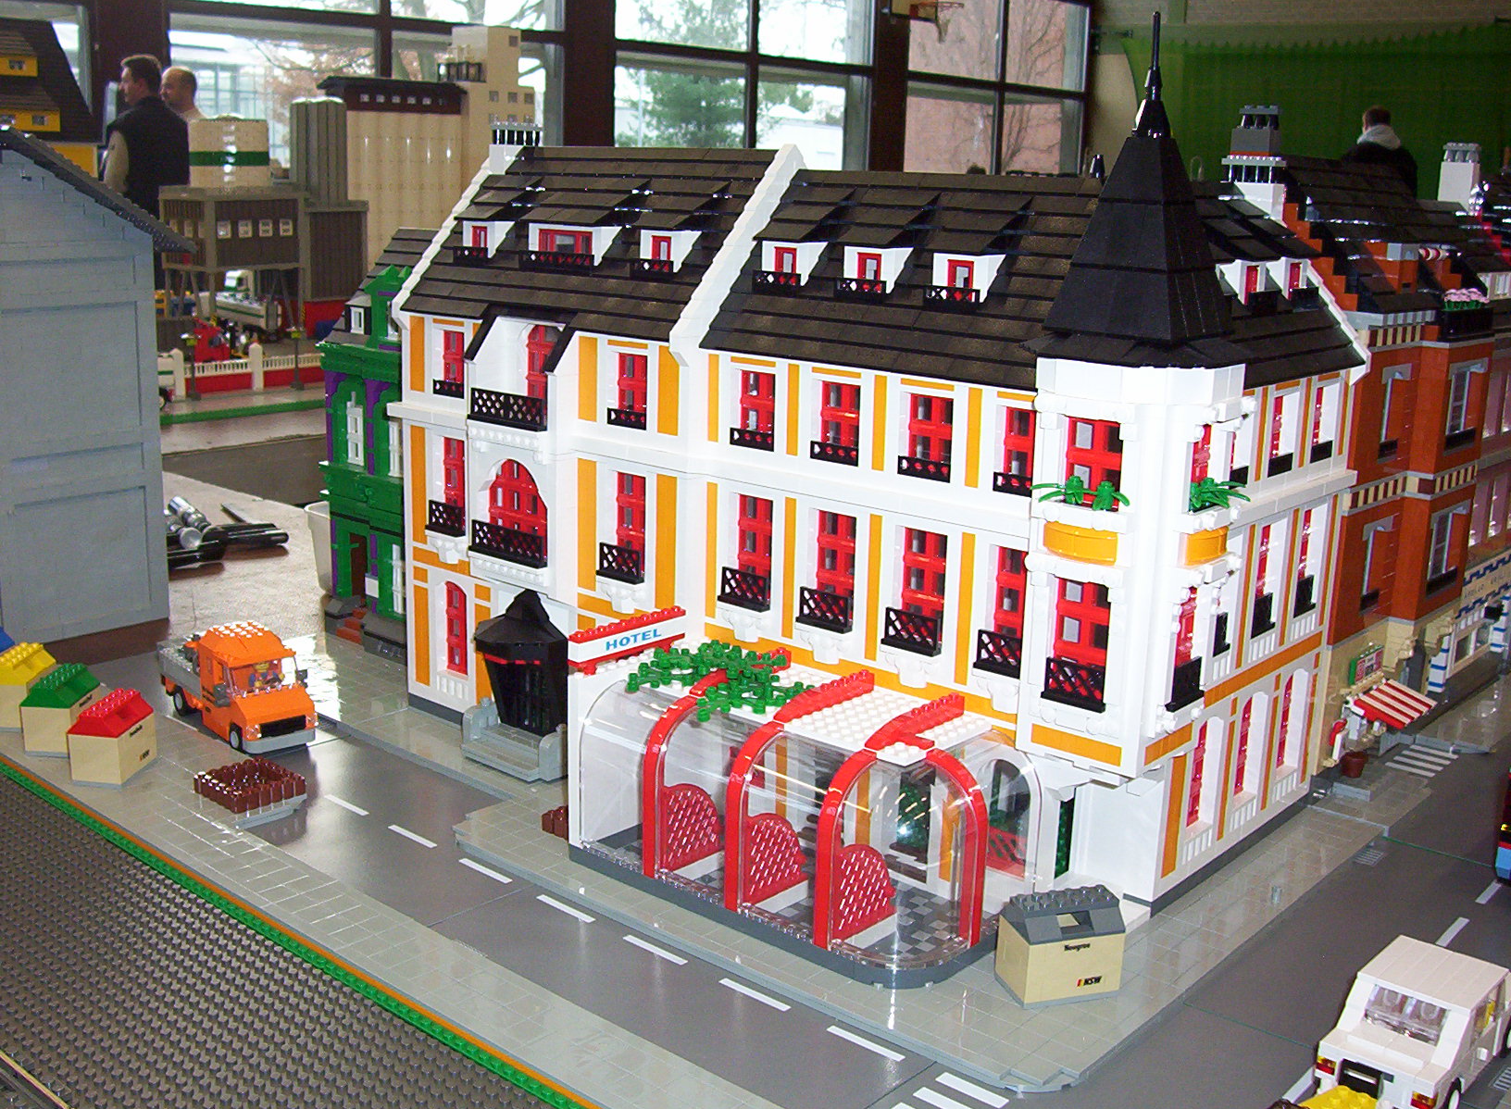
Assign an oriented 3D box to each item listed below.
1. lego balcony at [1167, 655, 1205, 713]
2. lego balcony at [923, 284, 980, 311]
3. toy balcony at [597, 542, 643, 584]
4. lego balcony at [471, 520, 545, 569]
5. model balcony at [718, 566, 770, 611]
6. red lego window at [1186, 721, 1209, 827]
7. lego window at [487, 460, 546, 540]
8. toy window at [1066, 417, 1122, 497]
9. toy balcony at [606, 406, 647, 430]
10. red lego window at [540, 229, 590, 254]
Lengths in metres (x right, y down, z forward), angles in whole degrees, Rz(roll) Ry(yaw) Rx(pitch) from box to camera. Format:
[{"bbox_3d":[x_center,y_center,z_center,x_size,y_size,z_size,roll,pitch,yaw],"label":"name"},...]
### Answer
[{"bbox_3d":[0.197,0.059,0.863,0.008,0.019,0.032,12,17,39],"label":"lego balcony"},{"bbox_3d":[0.098,-0.125,0.921,0.032,0.010,0.008,13,18,39],"label":"lego balcony"},{"bbox_3d":[-0.077,0.004,1.074,0.032,0.019,0.008,13,18,39],"label":"toy balcony"},{"bbox_3d":[-0.145,-0.006,1.107,0.064,0.019,0.008,12,17,39],"label":"lego balcony"},{"bbox_3d":[-0.006,0.019,1.013,0.032,0.019,0.008,13,18,39],"label":"model balcony"},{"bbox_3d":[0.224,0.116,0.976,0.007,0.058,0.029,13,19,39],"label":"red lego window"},{"bbox_3d":[-0.134,-0.027,1.095,0.061,0.050,0.008,13,19,40],"label":"lego window"},{"bbox_3d":[0.157,-0.041,0.851,0.032,0.038,0.008,13,18,39],"label":"toy window"},{"bbox_3d":[-0.069,-0.076,1.051,0.032,0.010,0.008,13,18,39],"label":"toy balcony"},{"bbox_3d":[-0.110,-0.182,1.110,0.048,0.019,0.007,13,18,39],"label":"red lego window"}]

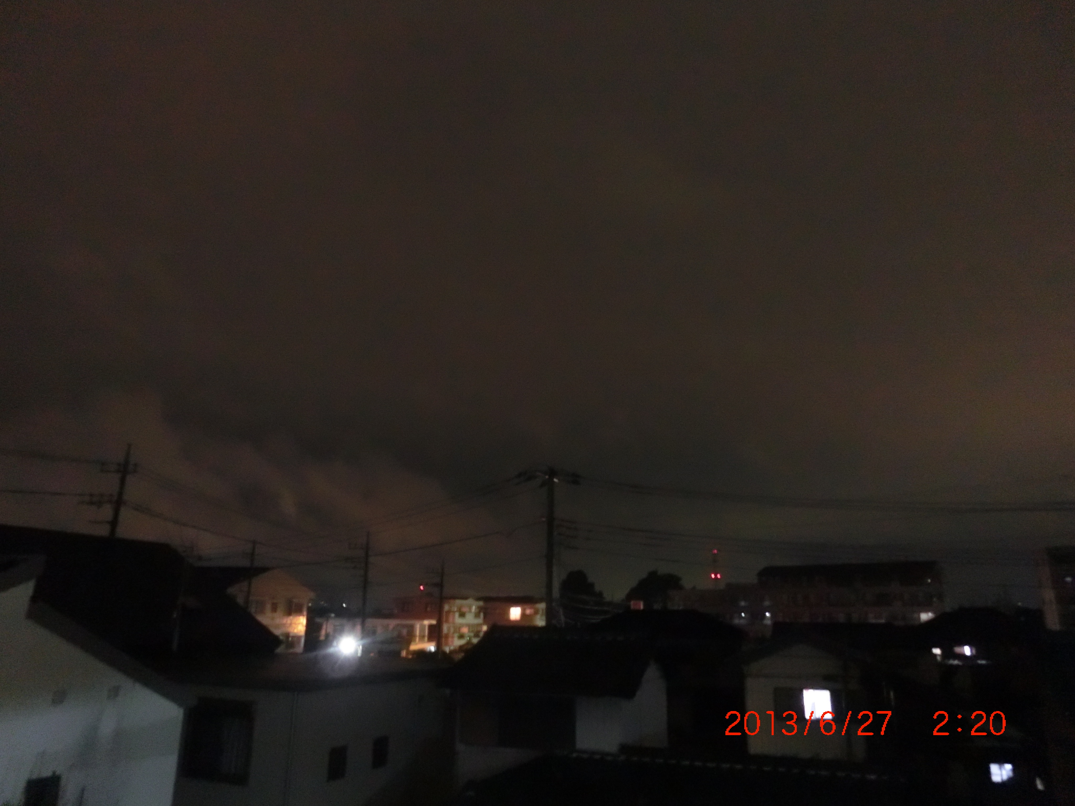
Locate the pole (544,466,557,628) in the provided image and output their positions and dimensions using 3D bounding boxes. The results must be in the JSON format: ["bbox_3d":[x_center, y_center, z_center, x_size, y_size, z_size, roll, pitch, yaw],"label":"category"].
[{"bbox_3d":[0.402,7.845,22.588,0.330,12.000,0.330,-6,-18,22],"label":"pole"}]

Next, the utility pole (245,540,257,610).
[{"bbox_3d":[-18.633,13.963,47.531,0.300,10.300,0.300,-6,-18,22],"label":"utility pole"}]

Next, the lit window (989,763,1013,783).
[{"bbox_3d":[16.198,12.927,26.026,0.821,0.747,0.100,-6,-18,22],"label":"lit window"}]

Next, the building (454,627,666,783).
[{"bbox_3d":[0.704,8.275,16.557,4.200,6.500,4.700,-6,-18,22],"label":"building"}]

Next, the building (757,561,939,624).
[{"bbox_3d":[43.894,28.880,104.015,23.220,11.925,9.000,-6,-18,22],"label":"building"}]

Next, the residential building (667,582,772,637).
[{"bbox_3d":[27.835,31.943,110.114,14.563,9.194,9.000,-6,-18,22],"label":"residential building"}]

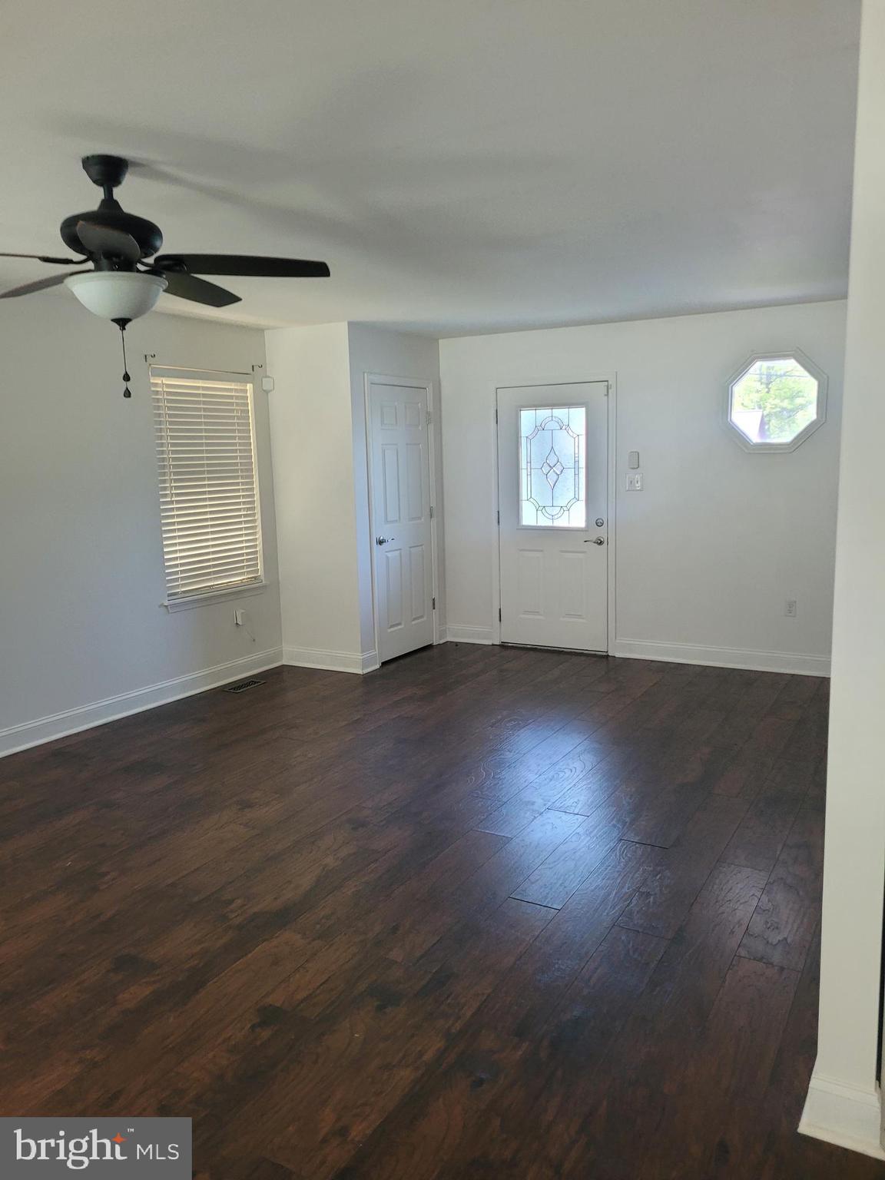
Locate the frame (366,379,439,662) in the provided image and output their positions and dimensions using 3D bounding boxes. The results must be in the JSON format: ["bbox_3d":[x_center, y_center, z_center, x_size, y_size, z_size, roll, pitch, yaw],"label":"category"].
[{"bbox_3d":[-0.329,-0.534,6.756,0.110,2.110,0.915,3,10,29],"label":"frame"}]

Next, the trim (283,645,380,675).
[{"bbox_3d":[-0.836,0.500,6.611,0.737,0.134,0.225,3,10,29],"label":"trim"}]

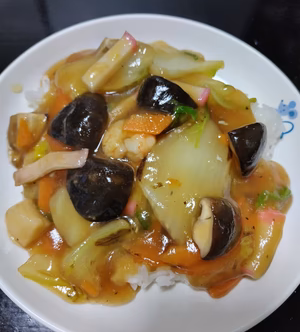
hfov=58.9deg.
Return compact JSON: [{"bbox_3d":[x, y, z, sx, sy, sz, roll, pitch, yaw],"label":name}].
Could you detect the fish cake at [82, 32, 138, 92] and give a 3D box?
[{"bbox_3d":[-0.032,-0.085,0.213,0.012,0.010,0.057,36,78,10],"label":"fish cake"}]

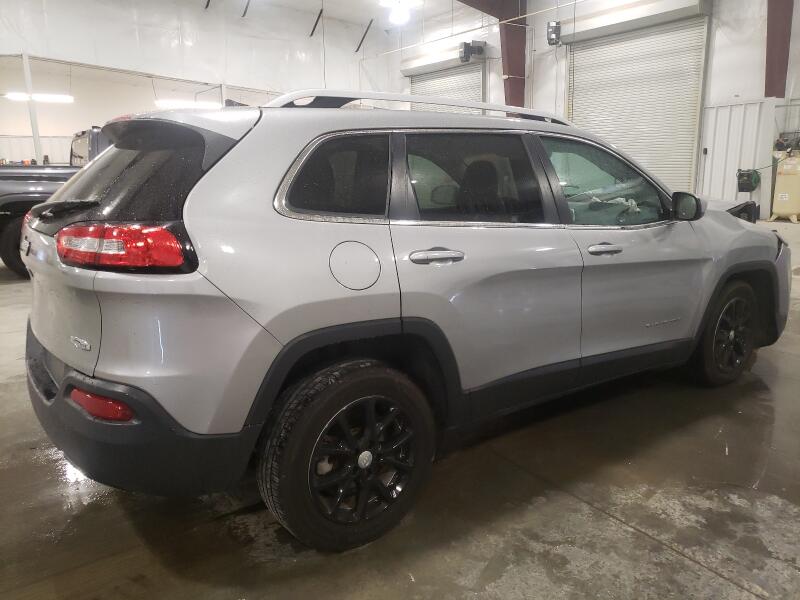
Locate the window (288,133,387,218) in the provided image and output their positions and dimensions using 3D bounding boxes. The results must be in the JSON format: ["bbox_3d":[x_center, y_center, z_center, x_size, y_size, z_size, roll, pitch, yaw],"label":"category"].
[{"bbox_3d":[-0.208,-0.445,2.127,0.480,0.315,0.045,-10,-10,-31],"label":"window"}]

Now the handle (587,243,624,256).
[{"bbox_3d":[0.970,-0.238,2.829,0.235,0.048,0.050,-5,11,-36],"label":"handle"}]

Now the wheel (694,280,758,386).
[{"bbox_3d":[2.007,0.202,3.806,0.695,0.695,0.230,-9,14,-35],"label":"wheel"}]

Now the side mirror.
[{"bbox_3d":[1.415,-0.465,2.982,0.130,0.150,0.190,-8,13,-29],"label":"side mirror"}]

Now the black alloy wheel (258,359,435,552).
[{"bbox_3d":[-0.181,0.564,2.265,0.695,0.695,0.230,-9,14,-35],"label":"black alloy wheel"}]

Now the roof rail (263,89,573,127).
[{"bbox_3d":[0.184,-0.803,2.530,1.670,0.090,0.065,-11,15,-35],"label":"roof rail"}]

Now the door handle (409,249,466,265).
[{"bbox_3d":[0.143,-0.155,2.237,0.240,0.048,0.050,-5,11,-36],"label":"door handle"}]

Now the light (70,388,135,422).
[{"bbox_3d":[-0.903,0.320,1.831,0.235,0.068,0.050,3,12,22],"label":"light"}]

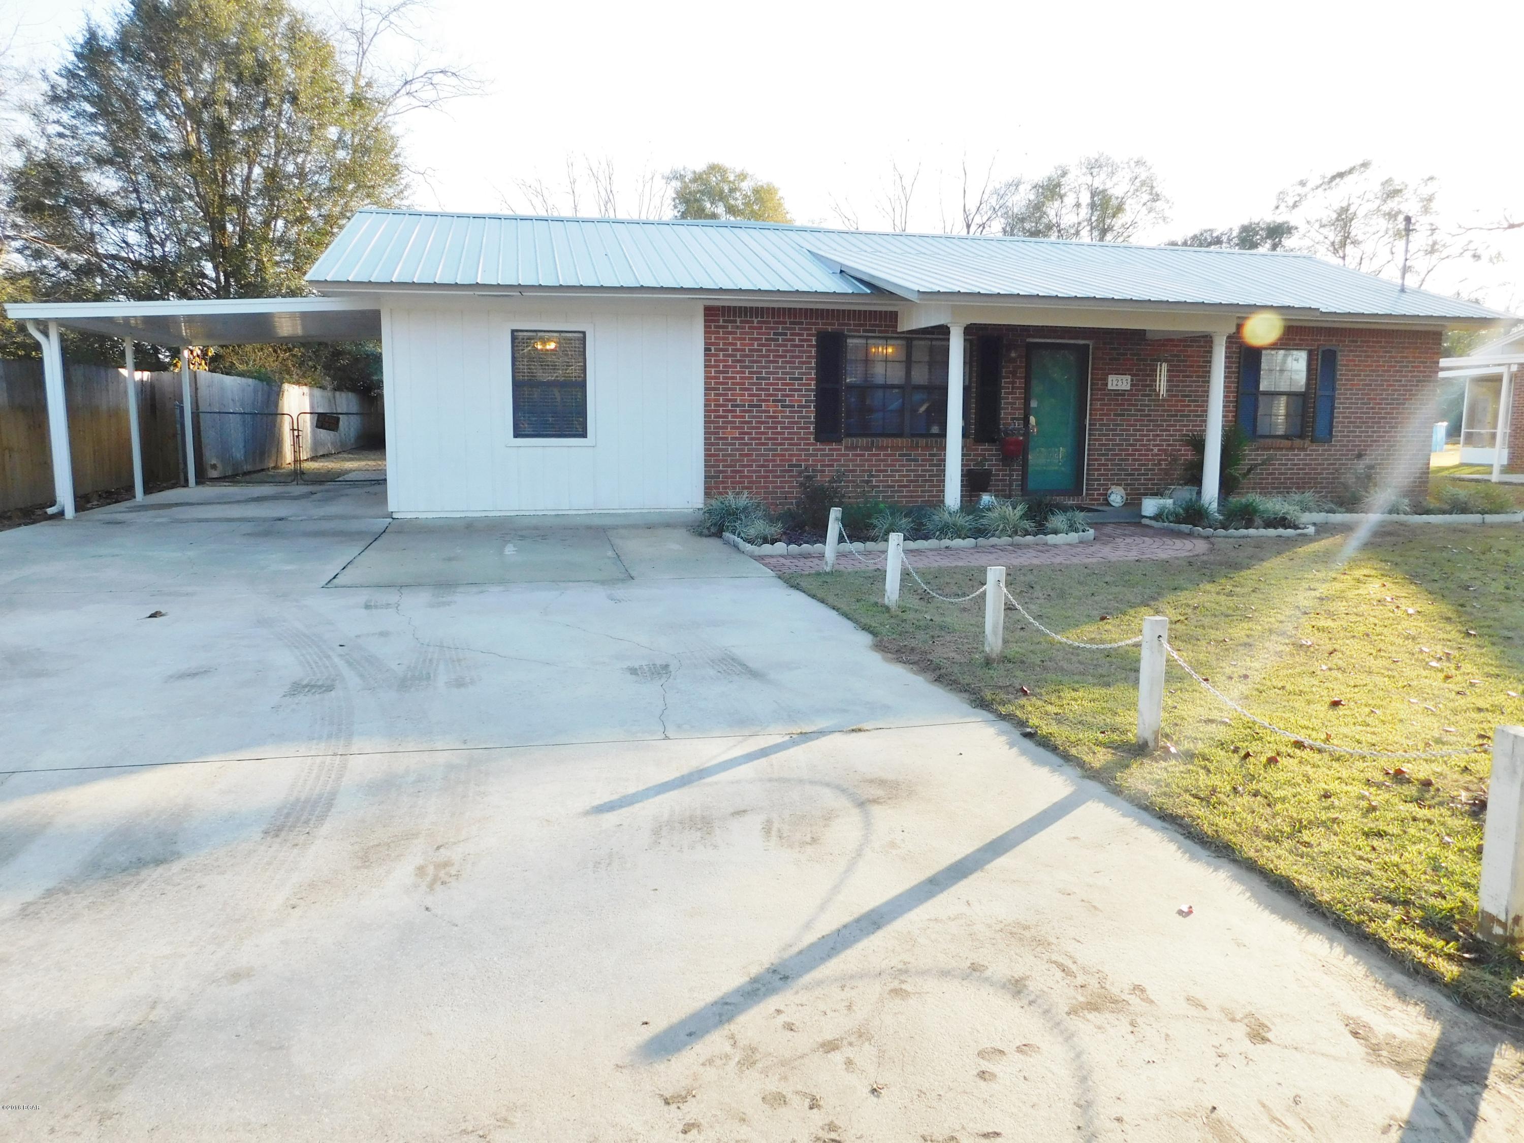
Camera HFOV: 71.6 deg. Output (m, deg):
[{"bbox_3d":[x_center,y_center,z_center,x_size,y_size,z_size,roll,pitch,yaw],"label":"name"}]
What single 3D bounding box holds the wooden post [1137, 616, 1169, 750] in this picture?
[{"bbox_3d":[1.763,0.502,4.744,0.078,0.591,0.078,-2,8,-14],"label":"wooden post"}]

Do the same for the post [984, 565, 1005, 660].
[{"bbox_3d":[1.382,0.247,6.232,0.078,0.541,0.078,-2,8,-14],"label":"post"}]

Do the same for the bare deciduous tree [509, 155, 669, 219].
[{"bbox_3d":[-5.920,-9.154,36.662,5.800,10.133,5.800,-1,8,-9],"label":"bare deciduous tree"}]

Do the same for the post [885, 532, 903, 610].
[{"bbox_3d":[0.987,0.003,7.801,0.078,0.554,0.078,0,7,-14],"label":"post"}]

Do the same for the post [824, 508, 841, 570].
[{"bbox_3d":[0.629,-0.276,9.274,0.078,0.558,0.078,4,6,-15],"label":"post"}]

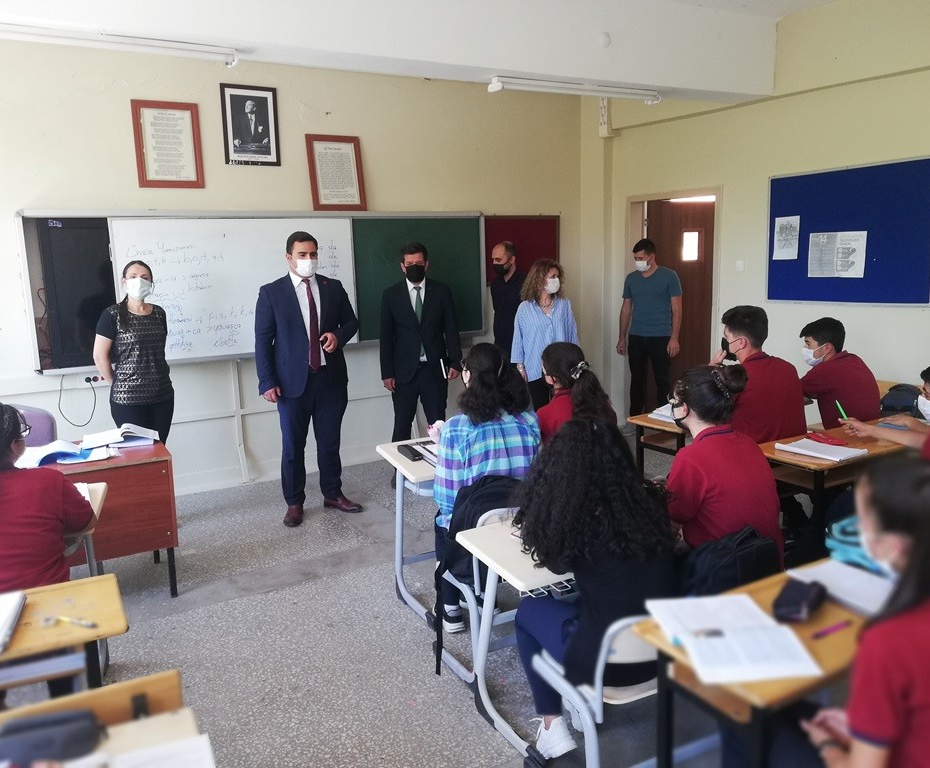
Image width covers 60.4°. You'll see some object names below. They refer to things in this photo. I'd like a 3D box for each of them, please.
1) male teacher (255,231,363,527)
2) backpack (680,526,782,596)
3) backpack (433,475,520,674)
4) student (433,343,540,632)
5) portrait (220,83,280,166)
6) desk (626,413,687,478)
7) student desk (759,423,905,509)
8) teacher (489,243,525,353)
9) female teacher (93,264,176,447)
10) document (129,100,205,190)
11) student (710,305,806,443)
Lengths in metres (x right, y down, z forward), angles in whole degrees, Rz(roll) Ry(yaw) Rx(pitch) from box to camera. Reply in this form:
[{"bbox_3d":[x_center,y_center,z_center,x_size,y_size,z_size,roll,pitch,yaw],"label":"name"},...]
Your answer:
[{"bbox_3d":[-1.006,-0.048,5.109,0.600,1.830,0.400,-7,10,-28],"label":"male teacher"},{"bbox_3d":[0.795,0.618,2.335,0.340,0.410,0.200,-6,11,-27],"label":"backpack"},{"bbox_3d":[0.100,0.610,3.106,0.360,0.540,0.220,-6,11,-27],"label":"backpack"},{"bbox_3d":[0.076,0.455,3.406,0.480,1.290,0.650,-7,11,-28],"label":"student"},{"bbox_3d":[-1.523,-1.846,5.709,0.400,0.550,0.025,-7,10,-31],"label":"portrait"},{"bbox_3d":[1.494,0.517,4.502,1.200,0.740,0.420,-7,10,-31],"label":"desk"},{"bbox_3d":[1.841,0.621,3.765,1.200,0.740,0.420,-7,10,-31],"label":"student desk"},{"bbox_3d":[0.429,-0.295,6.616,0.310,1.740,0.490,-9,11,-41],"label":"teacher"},{"bbox_3d":[-1.975,0.098,4.873,0.450,1.675,0.320,-7,10,-28],"label":"female teacher"},{"bbox_3d":[-1.998,-1.621,5.416,0.432,0.570,0.030,-7,10,-32],"label":"document"},{"bbox_3d":[1.463,0.264,4.187,0.500,1.340,0.650,-7,11,-30],"label":"student"}]

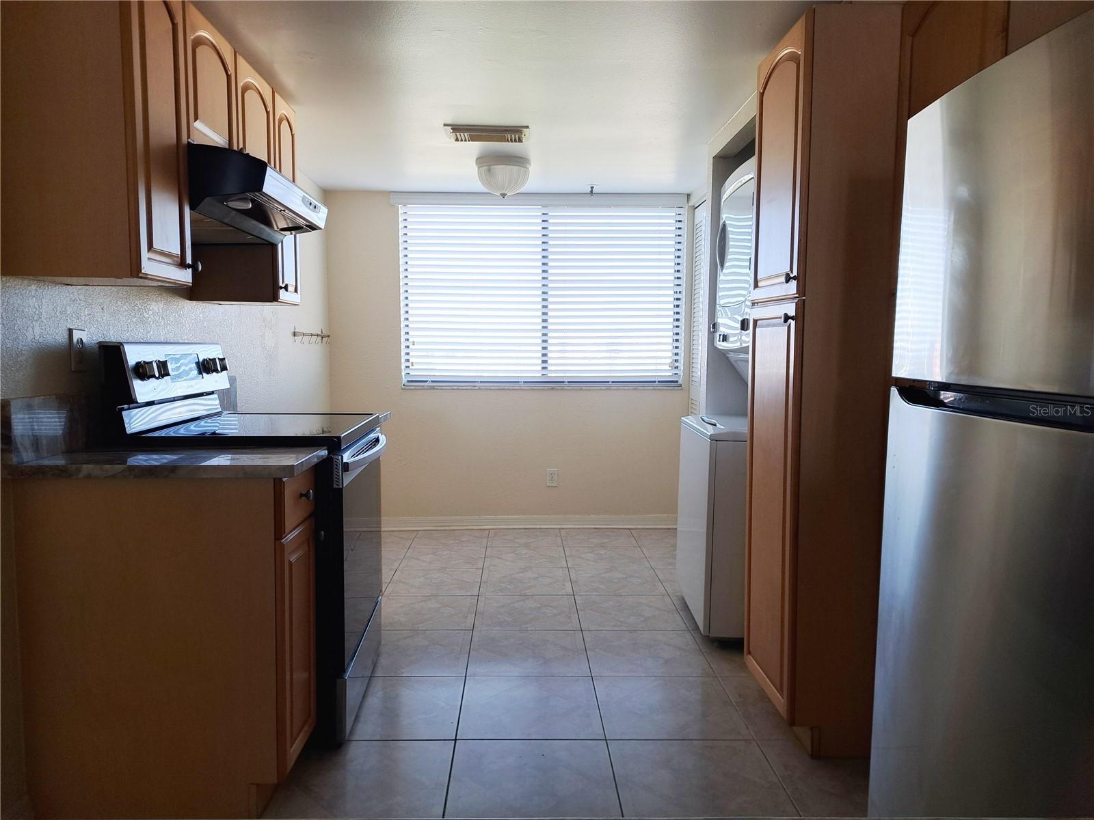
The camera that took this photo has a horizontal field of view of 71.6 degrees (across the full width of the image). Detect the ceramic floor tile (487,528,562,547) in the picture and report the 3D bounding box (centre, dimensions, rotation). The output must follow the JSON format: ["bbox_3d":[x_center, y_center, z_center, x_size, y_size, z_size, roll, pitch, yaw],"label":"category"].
[{"bbox_3d":[-0.137,0.803,4.752,0.453,0.010,0.450,0,5,-2],"label":"ceramic floor tile"}]

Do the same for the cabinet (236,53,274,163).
[{"bbox_3d":[-1.136,-0.954,2.561,0.313,0.387,0.382,1,5,-2],"label":"cabinet"}]

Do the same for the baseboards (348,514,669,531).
[{"bbox_3d":[-0.253,0.739,4.930,2.244,0.087,0.015,0,5,-2],"label":"baseboards"}]

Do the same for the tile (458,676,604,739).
[{"bbox_3d":[-0.057,0.986,2.511,0.455,0.010,0.455,0,4,-2],"label":"tile"}]

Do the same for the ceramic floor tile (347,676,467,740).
[{"bbox_3d":[-0.513,0.983,2.494,0.455,0.010,0.455,0,4,-2],"label":"ceramic floor tile"}]

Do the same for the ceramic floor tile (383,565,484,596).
[{"bbox_3d":[-0.562,0.879,3.861,0.455,0.010,0.455,0,4,-2],"label":"ceramic floor tile"}]

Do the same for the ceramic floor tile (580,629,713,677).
[{"bbox_3d":[0.384,0.953,2.979,0.453,0.010,0.450,0,5,-2],"label":"ceramic floor tile"}]

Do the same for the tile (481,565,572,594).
[{"bbox_3d":[-0.106,0.887,3.898,0.457,0.010,0.457,1,5,-2],"label":"tile"}]

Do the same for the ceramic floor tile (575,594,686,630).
[{"bbox_3d":[0.367,0.920,3.438,0.455,0.010,0.455,0,4,-2],"label":"ceramic floor tile"}]

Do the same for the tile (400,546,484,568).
[{"bbox_3d":[-0.583,0.846,4.333,0.457,0.010,0.457,1,5,-2],"label":"tile"}]

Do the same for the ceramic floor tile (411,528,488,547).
[{"bbox_3d":[-0.593,0.801,4.735,0.453,0.010,0.450,0,5,-2],"label":"ceramic floor tile"}]

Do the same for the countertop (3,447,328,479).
[{"bbox_3d":[-0.934,0.129,1.939,0.663,0.032,0.334,1,5,-2],"label":"countertop"}]

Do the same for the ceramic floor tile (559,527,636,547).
[{"bbox_3d":[0.319,0.804,4.768,0.453,0.010,0.450,0,5,-2],"label":"ceramic floor tile"}]

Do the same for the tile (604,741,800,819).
[{"bbox_3d":[0.416,1.028,2.084,0.453,0.010,0.450,0,5,-2],"label":"tile"}]

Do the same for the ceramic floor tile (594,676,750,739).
[{"bbox_3d":[0.404,1.002,2.558,0.457,0.010,0.457,1,5,-2],"label":"ceramic floor tile"}]

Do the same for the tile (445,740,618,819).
[{"bbox_3d":[-0.039,1.026,2.068,0.453,0.010,0.450,0,5,-2],"label":"tile"}]

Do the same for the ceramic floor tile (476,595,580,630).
[{"bbox_3d":[-0.088,0.915,3.410,0.453,0.010,0.450,0,5,-2],"label":"ceramic floor tile"}]

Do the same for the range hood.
[{"bbox_3d":[-1.060,-0.680,2.475,0.500,0.185,0.745,0,4,-2],"label":"range hood"}]

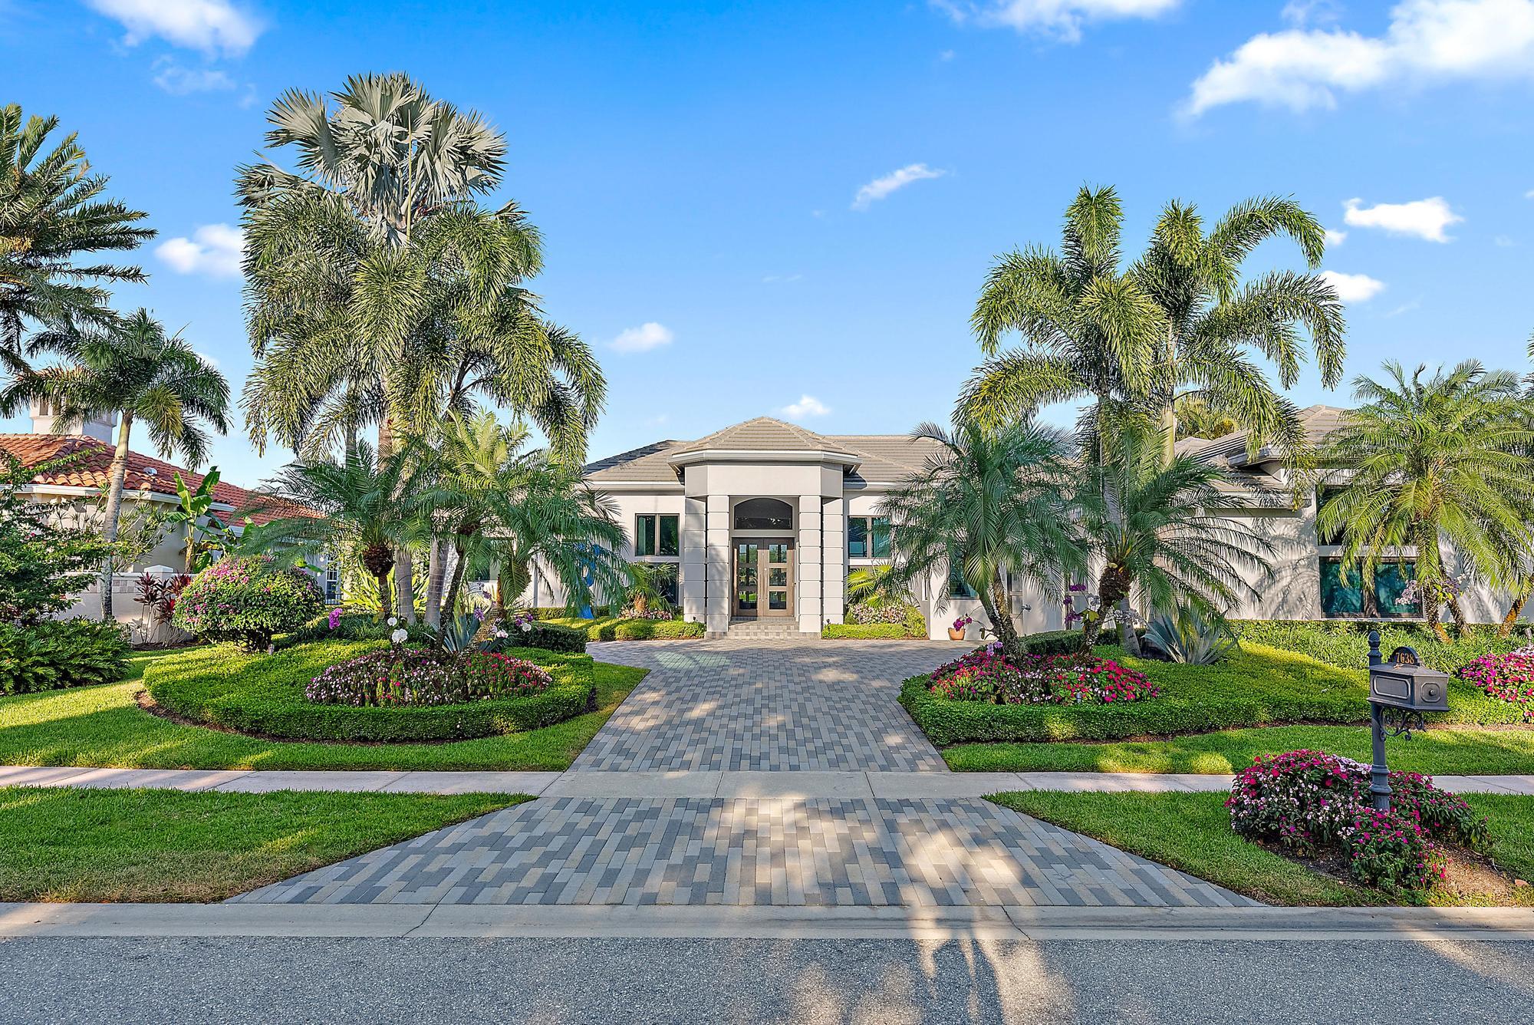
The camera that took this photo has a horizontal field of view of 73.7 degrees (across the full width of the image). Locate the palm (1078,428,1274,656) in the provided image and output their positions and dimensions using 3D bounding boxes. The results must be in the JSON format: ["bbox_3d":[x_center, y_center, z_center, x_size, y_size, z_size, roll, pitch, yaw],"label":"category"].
[{"bbox_3d":[6.779,0.587,17.203,3.360,3.990,3.300,0,-4,0],"label":"palm"}]

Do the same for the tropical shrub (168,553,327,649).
[{"bbox_3d":[-9.754,1.775,19.222,2.850,1.930,2.700,0,-4,0],"label":"tropical shrub"}]

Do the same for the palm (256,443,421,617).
[{"bbox_3d":[-7.214,0.537,17.709,3.340,3.510,3.200,0,-4,0],"label":"palm"}]

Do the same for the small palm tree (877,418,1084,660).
[{"bbox_3d":[3.543,0.497,16.909,3.240,4.080,3.300,0,-4,0],"label":"small palm tree"}]

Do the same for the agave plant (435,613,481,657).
[{"bbox_3d":[-5.077,2.057,16.894,0.860,0.830,0.850,0,-4,0],"label":"agave plant"}]

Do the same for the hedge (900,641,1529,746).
[{"bbox_3d":[6.500,2.651,15.547,9.000,0.900,6.000,0,-4,0],"label":"hedge"}]

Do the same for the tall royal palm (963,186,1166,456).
[{"bbox_3d":[5.340,-1.980,18.396,3.710,7.920,3.600,0,-4,0],"label":"tall royal palm"}]

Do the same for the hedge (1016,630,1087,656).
[{"bbox_3d":[5.742,2.633,20.161,1.570,0.630,1.300,0,-4,0],"label":"hedge"}]

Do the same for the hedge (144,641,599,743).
[{"bbox_3d":[-6.350,2.735,16.544,7.500,0.880,7.200,0,-4,0],"label":"hedge"}]

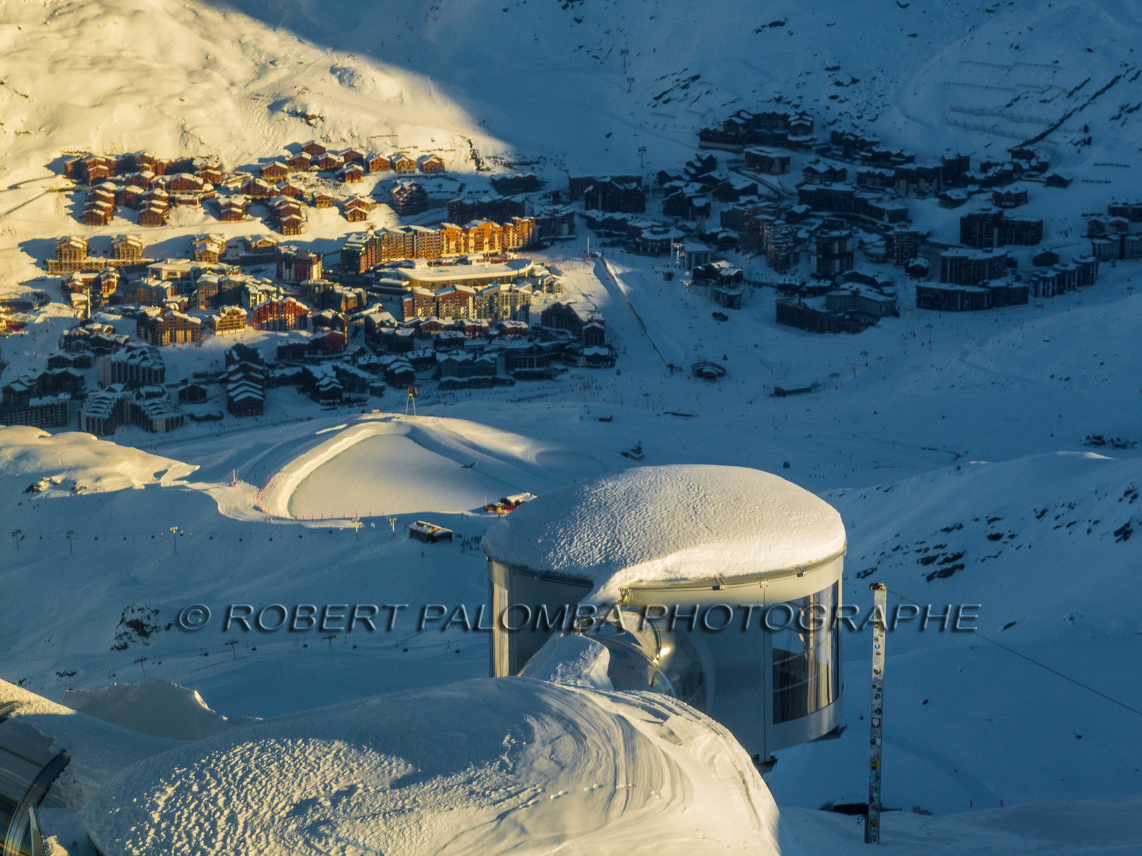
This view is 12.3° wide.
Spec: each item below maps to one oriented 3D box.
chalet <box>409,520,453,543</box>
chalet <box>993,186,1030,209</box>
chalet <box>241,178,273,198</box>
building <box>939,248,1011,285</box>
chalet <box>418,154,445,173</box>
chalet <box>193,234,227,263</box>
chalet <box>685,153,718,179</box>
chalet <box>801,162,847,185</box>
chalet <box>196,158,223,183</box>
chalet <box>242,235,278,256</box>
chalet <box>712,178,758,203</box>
[{"bbox_3d":[-90.060,65.720,3413.120,15.200,9.000,26.000,-11,17,-36],"label":"chalet"},{"bbox_3d":[346.110,-181.610,4177.540,27.830,13.660,18.220,1,14,5],"label":"chalet"},{"bbox_3d":[-261.130,-200.790,4408.770,20.800,15.700,15.200,-3,14,-12],"label":"chalet"},{"bbox_3d":[323.740,-128.660,4254.450,54.800,21.900,27.400,-1,14,-6],"label":"building"},{"bbox_3d":[-116.850,-222.230,4457.890,18.800,13.900,14.200,-4,15,-17],"label":"chalet"},{"bbox_3d":[-263.636,-131.198,3878.838,20.000,16.000,22.000,2,14,8],"label":"chalet"},{"bbox_3d":[109.230,-219.430,4452.480,20.300,16.200,20.300,7,16,27],"label":"chalet"},{"bbox_3d":[193.161,-194.212,4040.727,31.000,13.500,15.000,-3,15,-12],"label":"chalet"},{"bbox_3d":[-271.945,-193.556,3996.083,18.000,15.500,20.000,2,14,8],"label":"chalet"},{"bbox_3d":[-241.220,-141.940,4118.840,22.260,12.140,17.200,-5,15,-18],"label":"chalet"},{"bbox_3d":[136.470,-199.140,4413.720,26.400,17.300,28.400,7,16,27],"label":"chalet"}]

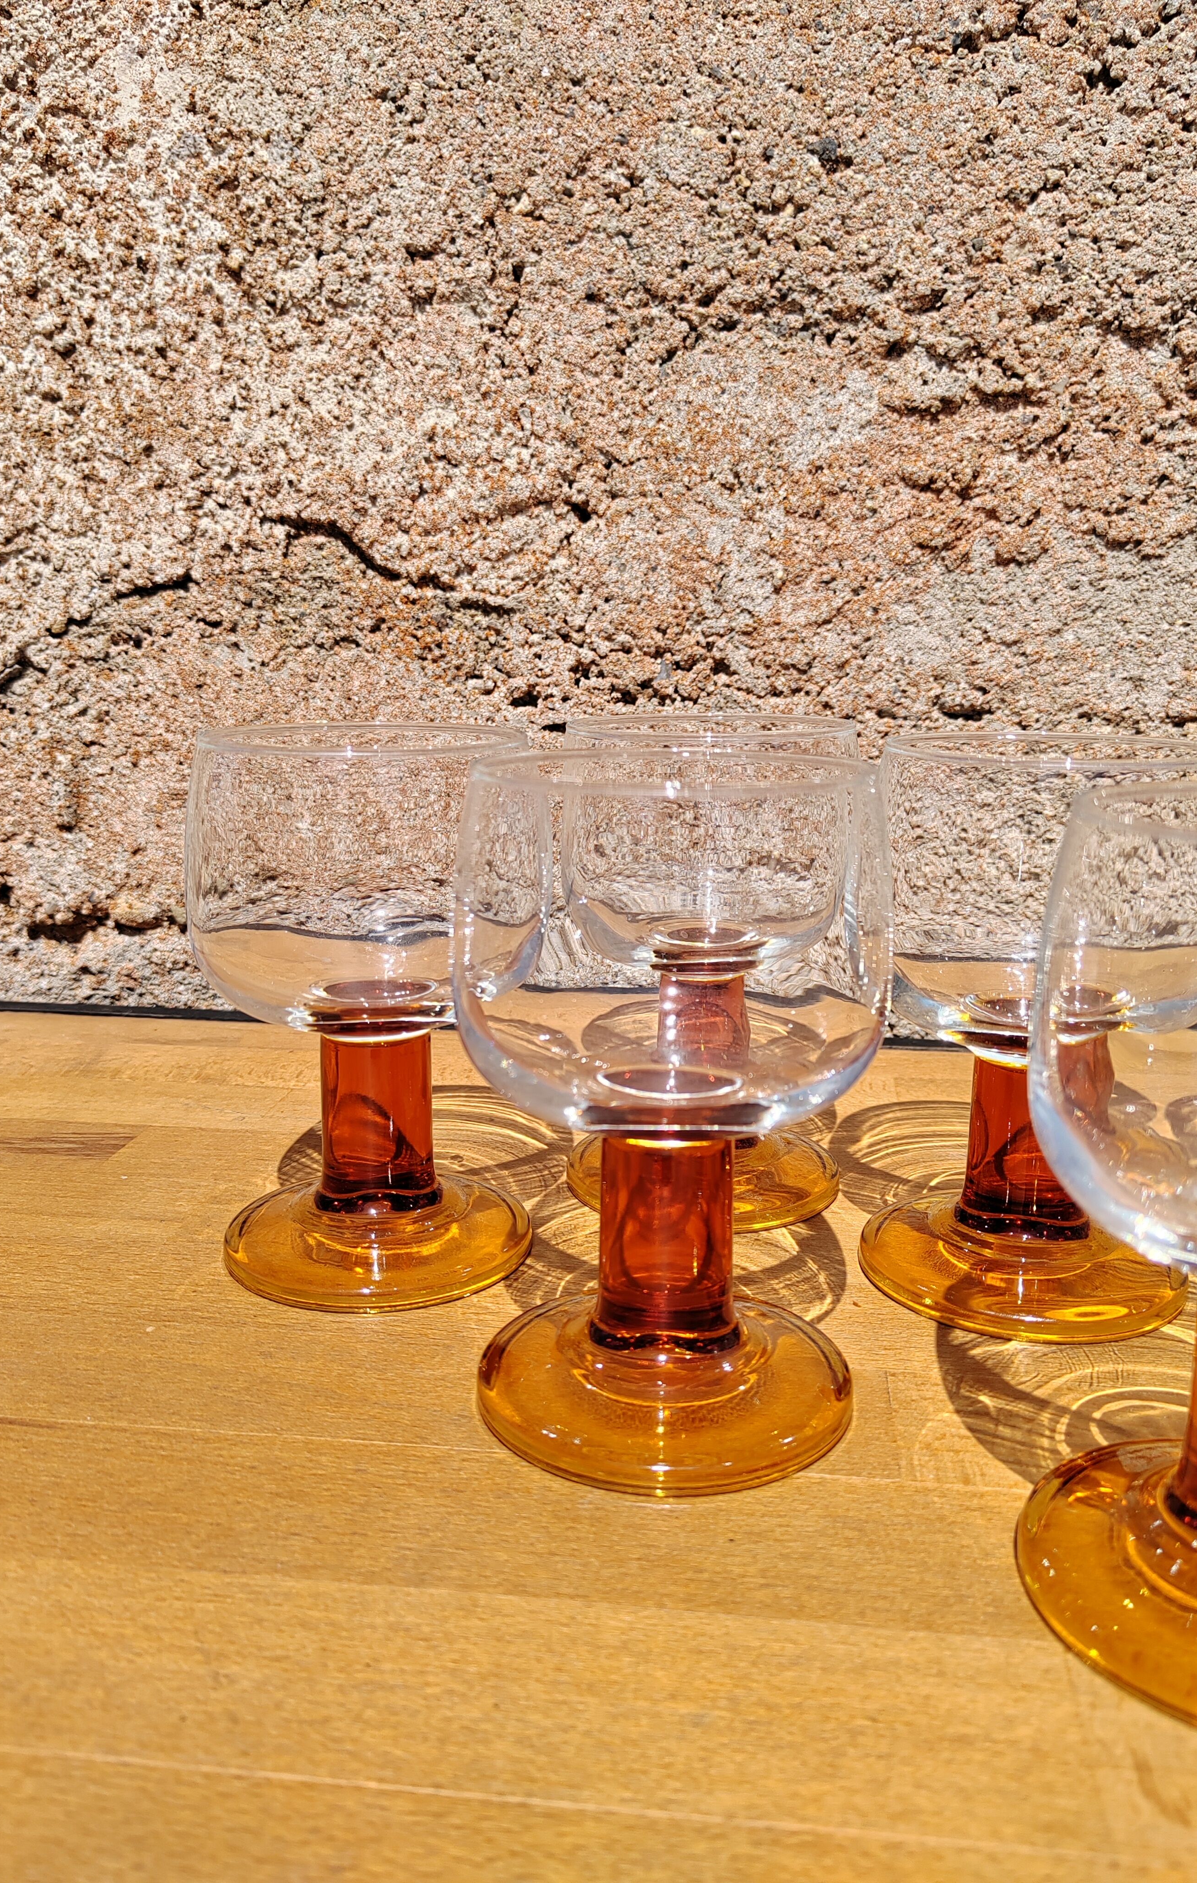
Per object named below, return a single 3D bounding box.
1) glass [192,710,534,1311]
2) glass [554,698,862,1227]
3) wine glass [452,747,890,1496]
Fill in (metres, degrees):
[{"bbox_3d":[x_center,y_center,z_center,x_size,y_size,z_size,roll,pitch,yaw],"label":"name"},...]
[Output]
[{"bbox_3d":[-0.049,0.015,0.319,0.075,0.117,0.075,0,13,0],"label":"glass"},{"bbox_3d":[0.026,0.006,0.358,0.075,0.117,0.075,0,13,0],"label":"glass"},{"bbox_3d":[0.012,0.029,0.258,0.075,0.117,0.075,0,13,0],"label":"wine glass"}]

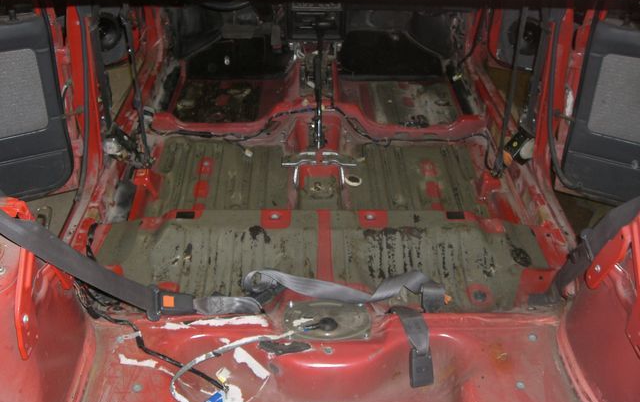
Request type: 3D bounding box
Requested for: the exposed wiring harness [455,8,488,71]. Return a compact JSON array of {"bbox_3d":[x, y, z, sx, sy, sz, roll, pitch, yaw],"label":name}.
[{"bbox_3d":[0.612,-0.650,2.820,0.115,0.230,0.090,0,32,0],"label":"exposed wiring harness"}]

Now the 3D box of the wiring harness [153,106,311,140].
[{"bbox_3d":[-0.325,-0.283,2.580,0.600,0.105,0.085,0,32,0],"label":"wiring harness"}]

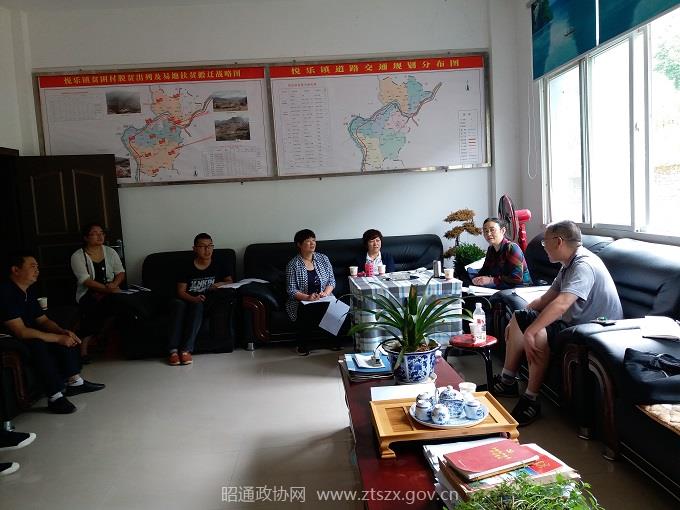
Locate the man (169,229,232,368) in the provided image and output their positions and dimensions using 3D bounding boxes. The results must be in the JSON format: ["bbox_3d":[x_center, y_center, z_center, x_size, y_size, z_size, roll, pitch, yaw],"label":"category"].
[{"bbox_3d":[-1.327,0.373,5.218,0.570,1.139,0.780,-4,6,-6],"label":"man"}]

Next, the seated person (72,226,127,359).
[{"bbox_3d":[-2.368,0.332,5.436,0.540,1.306,0.750,-5,6,-11],"label":"seated person"}]

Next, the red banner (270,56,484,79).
[{"bbox_3d":[0.422,-2.058,6.034,2.373,0.125,0.020,-4,6,-4],"label":"red banner"}]

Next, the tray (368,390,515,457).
[{"bbox_3d":[0.404,0.677,2.233,0.523,0.080,0.355,-4,6,-3],"label":"tray"}]

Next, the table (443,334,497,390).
[{"bbox_3d":[0.863,0.760,3.591,0.340,0.428,0.340,-4,6,-4],"label":"table"}]

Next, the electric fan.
[{"bbox_3d":[1.753,0.060,5.341,0.400,1.348,0.440,-4,6,-3],"label":"electric fan"}]

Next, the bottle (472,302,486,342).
[{"bbox_3d":[0.842,0.407,3.311,0.068,0.239,0.068,-4,6,-3],"label":"bottle"}]

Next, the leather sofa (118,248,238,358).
[{"bbox_3d":[-1.560,0.462,5.566,1.040,0.920,0.850,-4,6,-3],"label":"leather sofa"}]

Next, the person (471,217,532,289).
[{"bbox_3d":[1.282,0.254,4.711,0.720,1.146,0.520,-6,6,-19],"label":"person"}]

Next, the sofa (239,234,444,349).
[{"bbox_3d":[0.094,0.325,5.665,2.150,0.950,0.920,-4,6,-4],"label":"sofa"}]

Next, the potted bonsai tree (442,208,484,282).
[{"bbox_3d":[1.321,-0.139,5.884,0.450,0.714,0.400,-4,6,-4],"label":"potted bonsai tree"}]

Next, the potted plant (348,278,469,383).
[{"bbox_3d":[0.353,0.375,2.806,0.630,0.507,0.600,-4,6,-3],"label":"potted plant"}]

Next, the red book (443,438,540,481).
[{"bbox_3d":[0.493,0.670,1.798,0.258,0.020,0.155,-6,6,-20],"label":"red book"}]

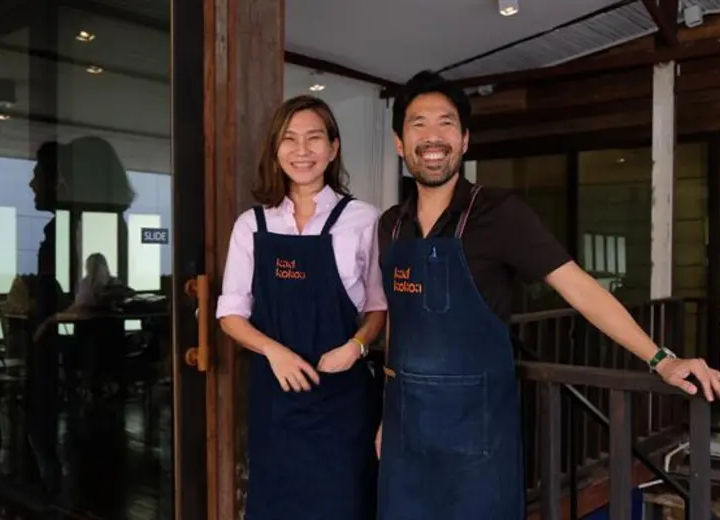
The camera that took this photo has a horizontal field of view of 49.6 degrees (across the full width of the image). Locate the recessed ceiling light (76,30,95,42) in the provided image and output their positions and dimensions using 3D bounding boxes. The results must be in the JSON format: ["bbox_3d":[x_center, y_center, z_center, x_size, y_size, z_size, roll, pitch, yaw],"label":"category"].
[{"bbox_3d":[-1.584,-1.290,4.500,0.100,0.060,0.100,0,1,0],"label":"recessed ceiling light"}]

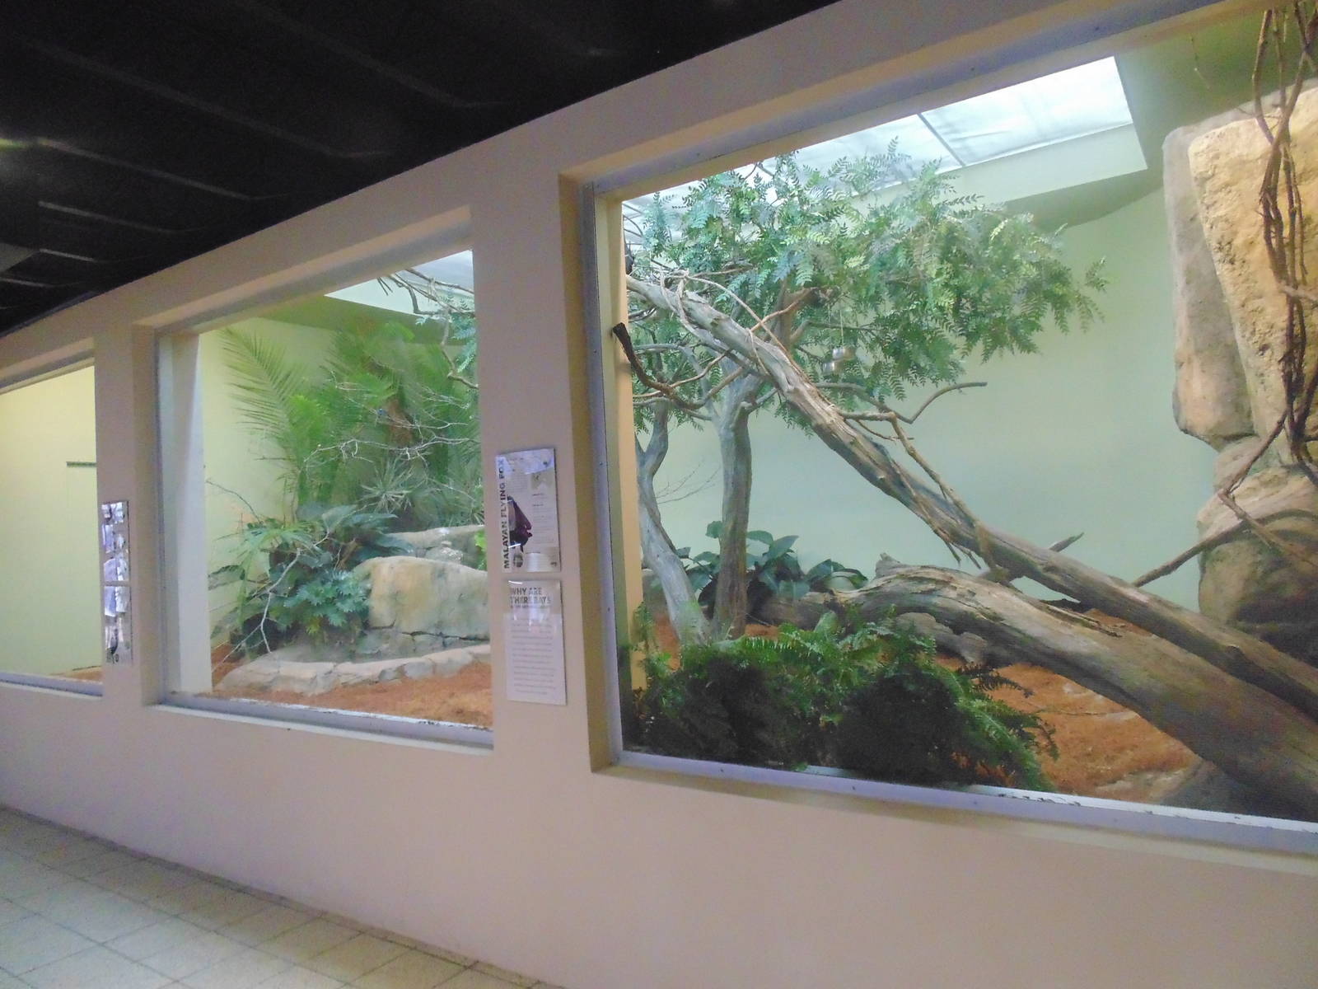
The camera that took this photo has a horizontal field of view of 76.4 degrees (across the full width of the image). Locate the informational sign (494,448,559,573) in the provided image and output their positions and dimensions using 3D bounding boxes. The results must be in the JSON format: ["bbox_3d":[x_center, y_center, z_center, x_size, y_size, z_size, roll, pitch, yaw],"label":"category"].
[{"bbox_3d":[-0.491,0.068,3.090,0.290,0.443,0.016,-4,-3,33],"label":"informational sign"}]

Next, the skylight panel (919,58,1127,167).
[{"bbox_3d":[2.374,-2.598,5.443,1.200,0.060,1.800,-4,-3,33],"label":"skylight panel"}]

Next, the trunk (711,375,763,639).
[{"bbox_3d":[0.517,0.095,5.539,0.310,1.859,0.300,-3,-2,5],"label":"trunk"}]

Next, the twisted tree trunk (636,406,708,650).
[{"bbox_3d":[0.087,0.227,5.676,0.493,1.675,0.340,-3,-2,1],"label":"twisted tree trunk"}]

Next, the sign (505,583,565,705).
[{"bbox_3d":[-0.463,0.537,3.069,0.285,0.446,0.016,-4,-3,33],"label":"sign"}]

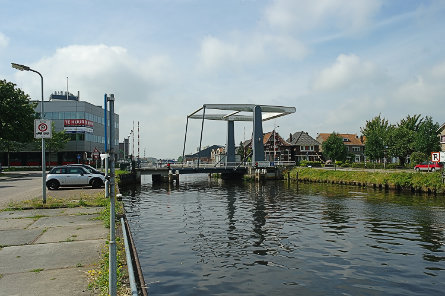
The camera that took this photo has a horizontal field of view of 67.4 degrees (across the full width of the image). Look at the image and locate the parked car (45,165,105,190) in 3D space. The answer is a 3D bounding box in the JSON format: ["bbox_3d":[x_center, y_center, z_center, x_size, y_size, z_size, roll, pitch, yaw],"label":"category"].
[{"bbox_3d":[-9.100,1.830,21.000,3.650,1.410,1.690,1,-2,-20],"label":"parked car"}]

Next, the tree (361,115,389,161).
[{"bbox_3d":[31.904,-1.460,70.000,5.877,11.353,5.701,0,-2,0],"label":"tree"}]

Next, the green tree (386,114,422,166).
[{"bbox_3d":[36.018,-1.280,66.000,7.124,10.700,6.911,0,-2,0],"label":"green tree"}]

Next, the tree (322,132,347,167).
[{"bbox_3d":[27.047,0.433,80.000,6.117,8.302,5.933,0,-2,0],"label":"tree"}]

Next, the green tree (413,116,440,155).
[{"bbox_3d":[40.421,-1.082,66.000,5.640,10.304,5.471,0,-2,0],"label":"green tree"}]

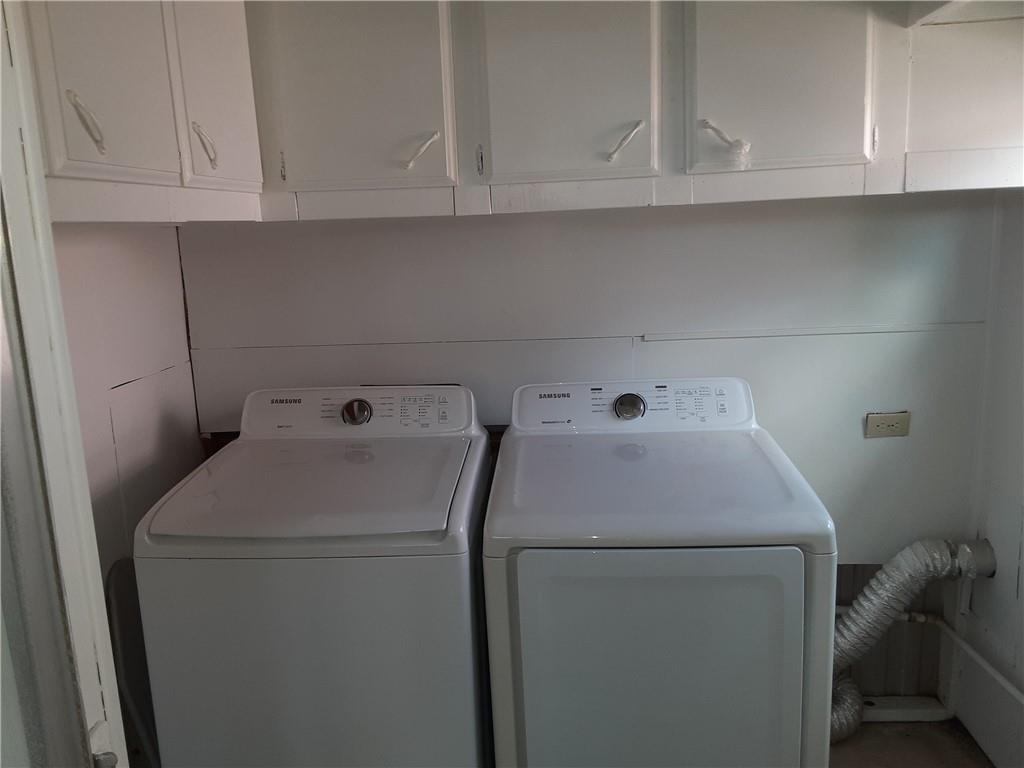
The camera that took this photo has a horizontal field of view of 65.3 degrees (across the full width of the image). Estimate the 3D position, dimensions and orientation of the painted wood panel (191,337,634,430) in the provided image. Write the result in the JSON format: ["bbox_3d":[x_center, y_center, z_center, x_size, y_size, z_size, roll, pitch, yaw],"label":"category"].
[{"bbox_3d":[-0.301,0.004,2.371,1.314,0.256,0.020,-2,10,4],"label":"painted wood panel"}]

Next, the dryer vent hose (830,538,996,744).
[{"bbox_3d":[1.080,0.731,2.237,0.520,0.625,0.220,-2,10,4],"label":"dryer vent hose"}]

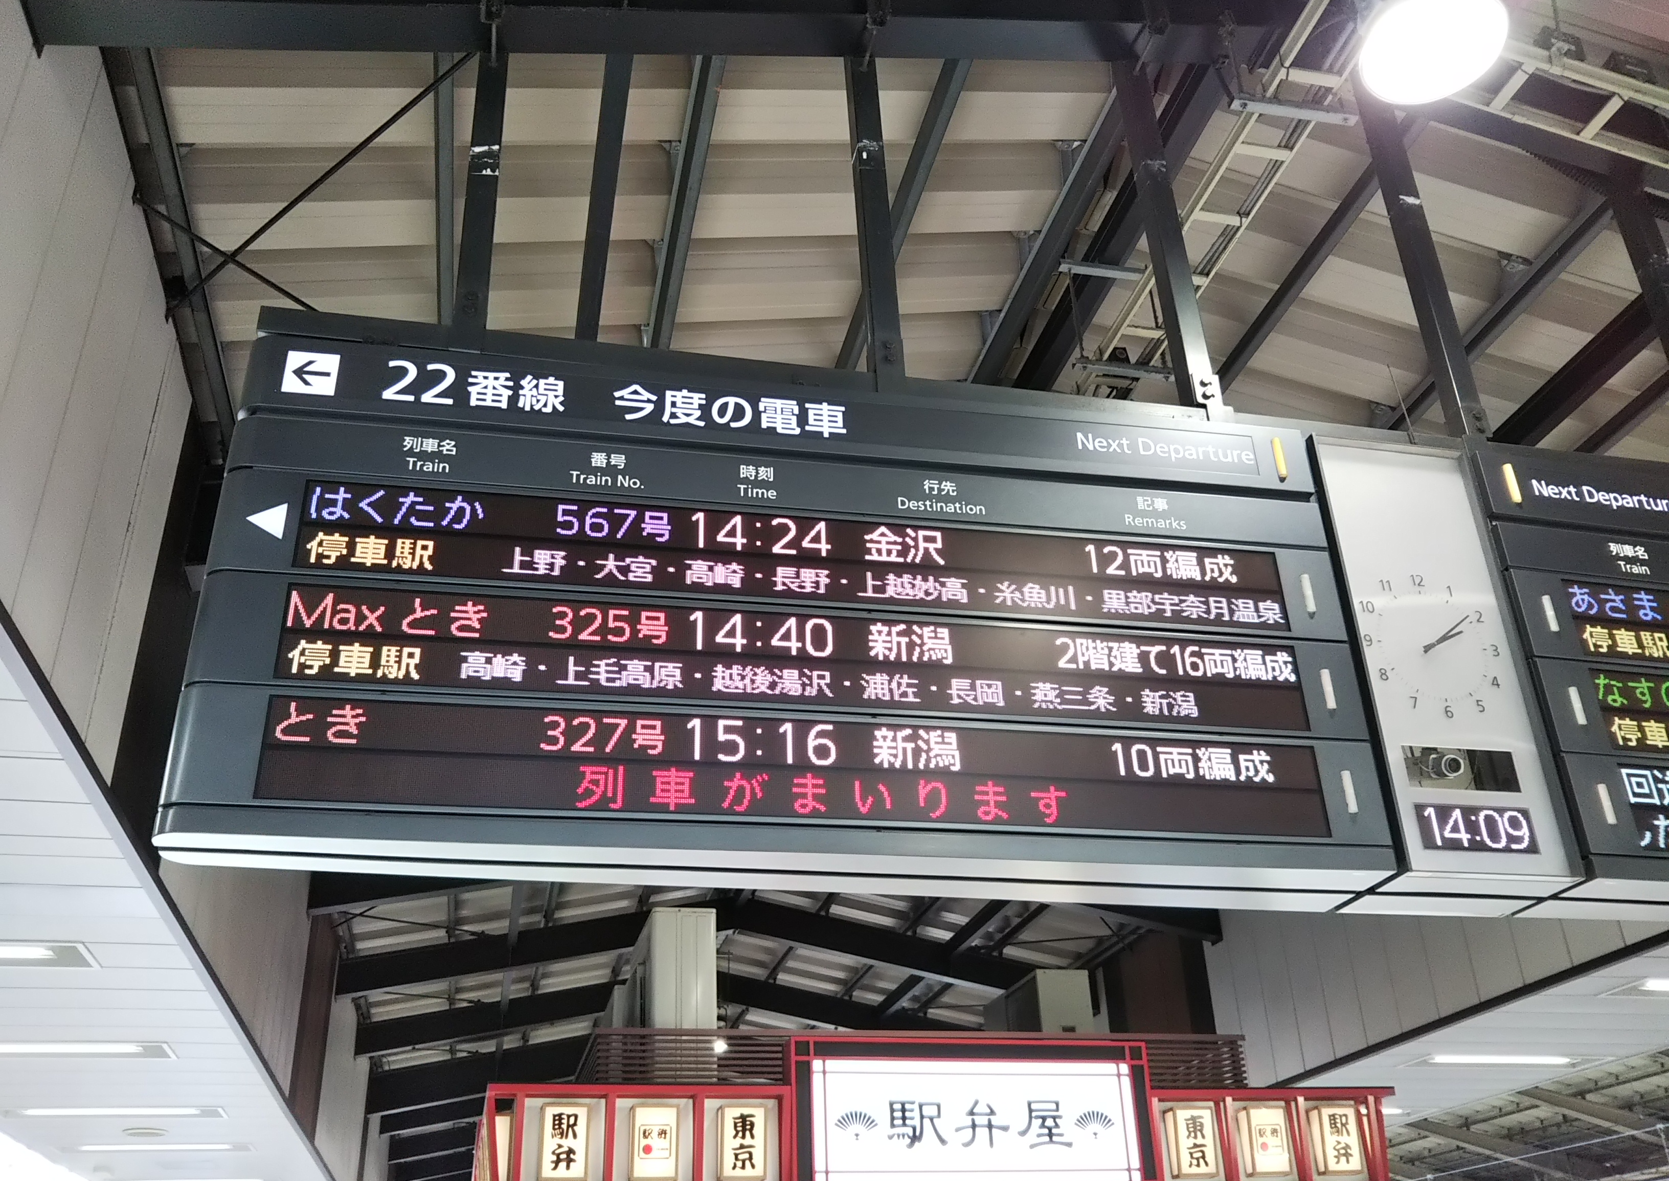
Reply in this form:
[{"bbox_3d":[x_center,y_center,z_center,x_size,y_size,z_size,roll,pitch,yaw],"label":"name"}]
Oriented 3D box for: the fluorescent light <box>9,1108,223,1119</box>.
[{"bbox_3d":[-4.997,3.604,10.040,1.360,0.080,0.250,4,-29,-13],"label":"fluorescent light"}]

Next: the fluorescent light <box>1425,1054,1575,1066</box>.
[{"bbox_3d":[4.904,3.446,10.668,1.220,0.080,0.160,4,-29,-13],"label":"fluorescent light"}]

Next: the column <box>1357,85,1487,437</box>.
[{"bbox_3d":[1.789,-1.030,4.500,0.075,1.372,0.080,4,-29,-13],"label":"column"}]

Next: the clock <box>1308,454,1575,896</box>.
[{"bbox_3d":[1.509,0.209,3.768,0.458,1.211,0.260,4,-29,-13],"label":"clock"}]

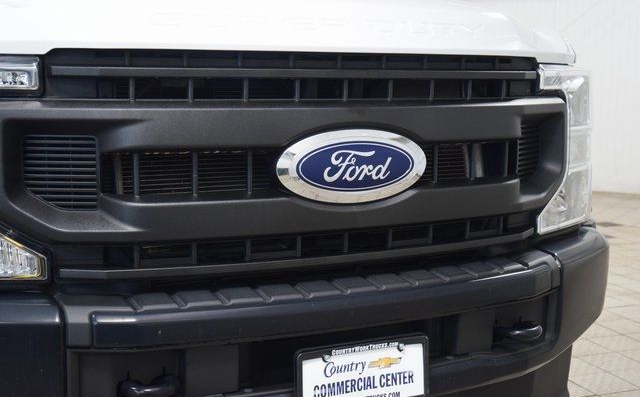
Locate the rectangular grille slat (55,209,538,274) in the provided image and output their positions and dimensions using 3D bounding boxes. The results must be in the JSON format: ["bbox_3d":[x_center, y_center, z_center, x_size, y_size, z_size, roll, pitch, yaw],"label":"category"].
[{"bbox_3d":[0.034,0.095,1.993,1.180,0.072,0.125,-3,8,-26],"label":"rectangular grille slat"}]

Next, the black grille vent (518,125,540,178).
[{"bbox_3d":[0.524,-0.114,2.283,0.045,0.140,0.148,7,10,41],"label":"black grille vent"}]

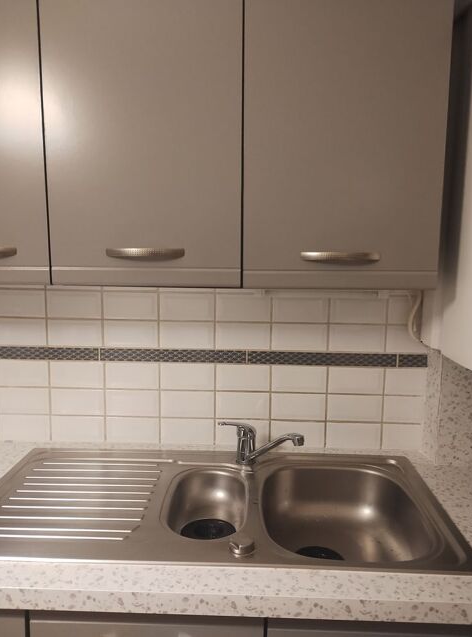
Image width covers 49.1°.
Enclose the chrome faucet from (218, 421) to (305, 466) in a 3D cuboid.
[{"bbox_3d":[0.062,0.318,1.245,0.107,0.115,0.207,-7,11,-44],"label":"chrome faucet"}]

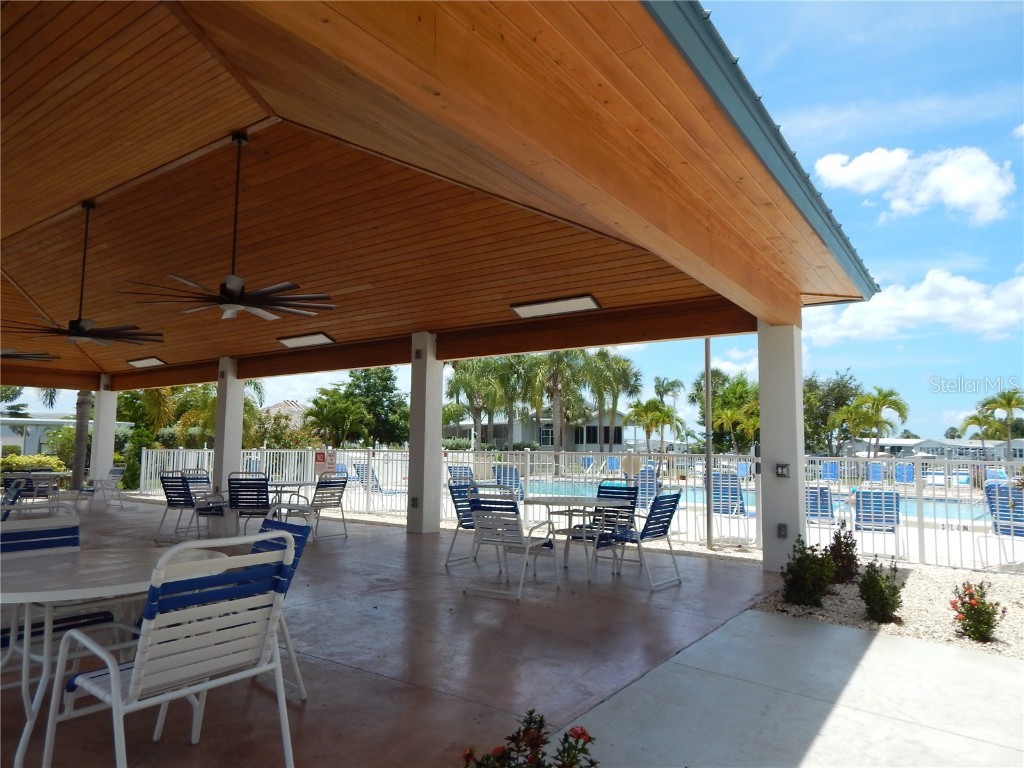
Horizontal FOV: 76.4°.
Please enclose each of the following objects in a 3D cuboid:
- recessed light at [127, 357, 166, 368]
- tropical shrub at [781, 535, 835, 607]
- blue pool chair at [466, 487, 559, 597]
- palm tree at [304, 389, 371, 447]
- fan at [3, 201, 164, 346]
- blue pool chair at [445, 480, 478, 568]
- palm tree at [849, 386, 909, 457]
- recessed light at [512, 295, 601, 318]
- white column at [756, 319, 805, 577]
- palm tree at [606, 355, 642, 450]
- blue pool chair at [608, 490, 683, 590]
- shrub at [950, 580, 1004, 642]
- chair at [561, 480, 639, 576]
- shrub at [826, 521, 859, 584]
[{"bbox_3d":[-8.137,-0.465,14.503,1.240,0.050,0.330,-3,-27,35],"label":"recessed light"},{"bbox_3d":[2.460,1.554,5.394,0.420,0.570,0.420,-2,-6,24],"label":"tropical shrub"},{"bbox_3d":[0.002,1.380,5.877,0.593,0.941,0.714,-3,-7,34],"label":"blue pool chair"},{"bbox_3d":[-6.846,1.899,25.343,2.600,3.459,2.600,2,-5,-15],"label":"palm tree"},{"bbox_3d":[-5.683,-1.492,8.624,1.971,1.905,1.971,-3,-7,35],"label":"fan"},{"bbox_3d":[-0.257,1.497,7.016,0.691,0.922,0.576,-2,-6,26],"label":"blue pool chair"},{"bbox_3d":[16.296,2.234,28.617,2.450,4.267,2.450,-2,-6,29],"label":"palm tree"},{"bbox_3d":[0.576,-0.999,8.474,1.240,0.050,0.330,-3,-27,35],"label":"recessed light"},{"bbox_3d":[2.882,0.642,6.989,0.346,2.688,0.346,-3,-7,35],"label":"white column"},{"bbox_3d":[6.363,1.618,37.454,2.400,6.693,2.400,0,-6,0],"label":"palm tree"},{"bbox_3d":[1.170,1.440,6.263,0.704,0.922,0.576,-3,-7,35],"label":"blue pool chair"},{"bbox_3d":[3.299,1.592,4.589,0.352,0.403,0.352,-3,-7,35],"label":"shrub"},{"bbox_3d":[1.011,1.506,7.076,0.593,0.941,0.714,-4,-7,36],"label":"chair"},{"bbox_3d":[3.236,1.644,6.416,0.330,0.577,0.330,0,-6,0],"label":"shrub"}]

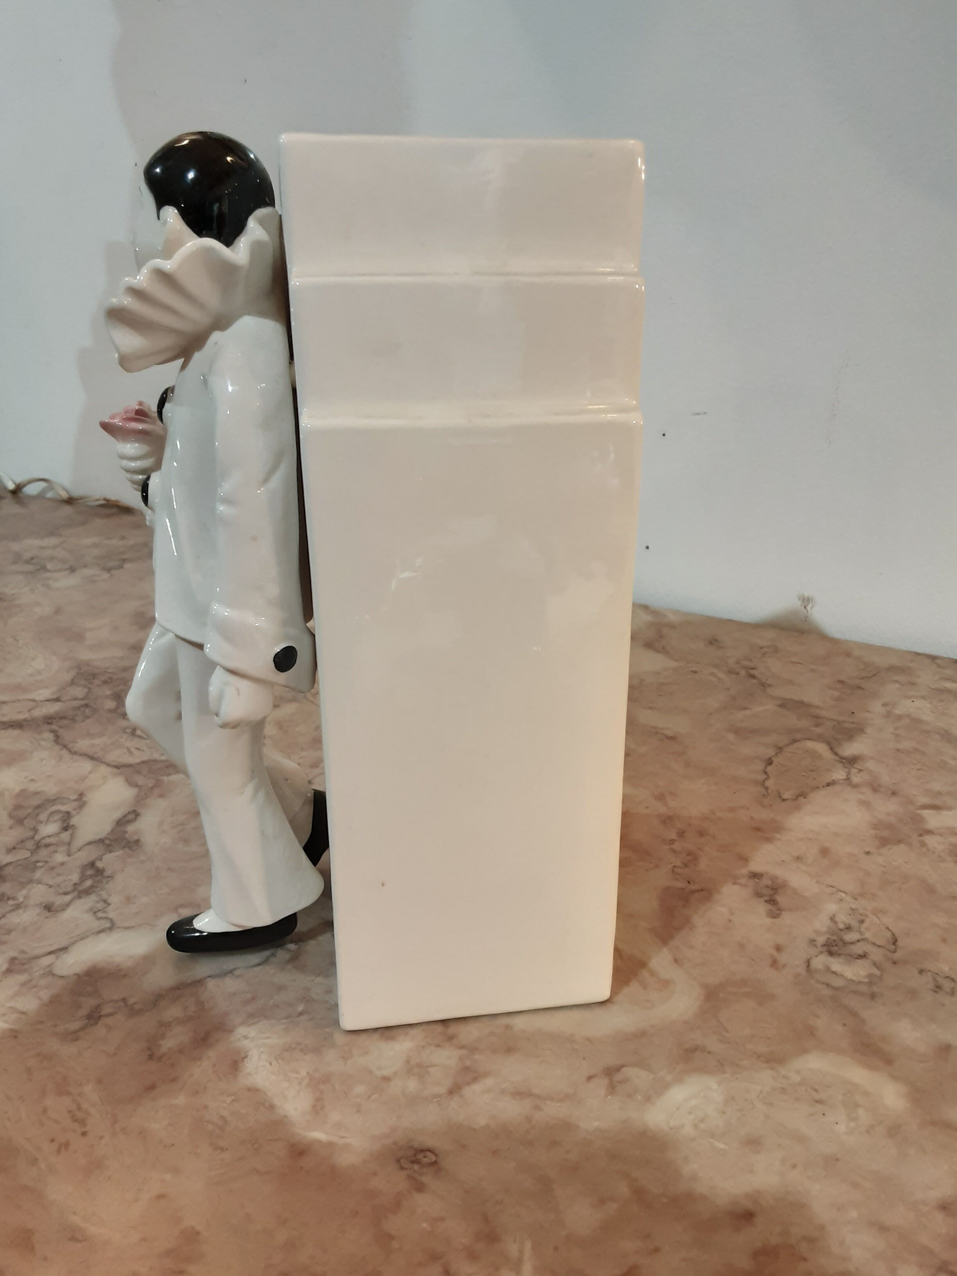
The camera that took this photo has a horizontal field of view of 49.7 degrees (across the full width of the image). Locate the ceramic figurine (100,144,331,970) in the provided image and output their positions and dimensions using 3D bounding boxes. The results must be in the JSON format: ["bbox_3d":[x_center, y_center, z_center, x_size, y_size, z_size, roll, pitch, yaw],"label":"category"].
[{"bbox_3d":[-0.097,-0.024,0.379,0.075,0.294,0.086,-3,21,-8],"label":"ceramic figurine"}]

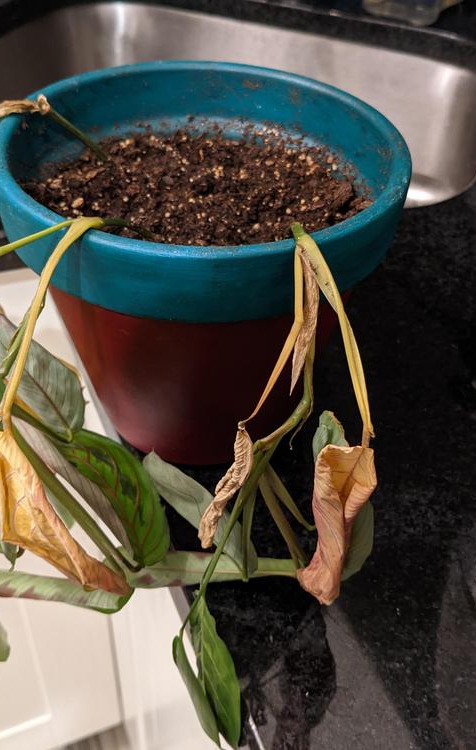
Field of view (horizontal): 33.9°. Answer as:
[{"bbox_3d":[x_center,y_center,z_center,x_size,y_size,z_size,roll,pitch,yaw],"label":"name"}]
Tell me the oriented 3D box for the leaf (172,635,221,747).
[{"bbox_3d":[-0.016,0.128,0.314,0.014,0.046,0.039,-24,49,-28],"label":"leaf"}]

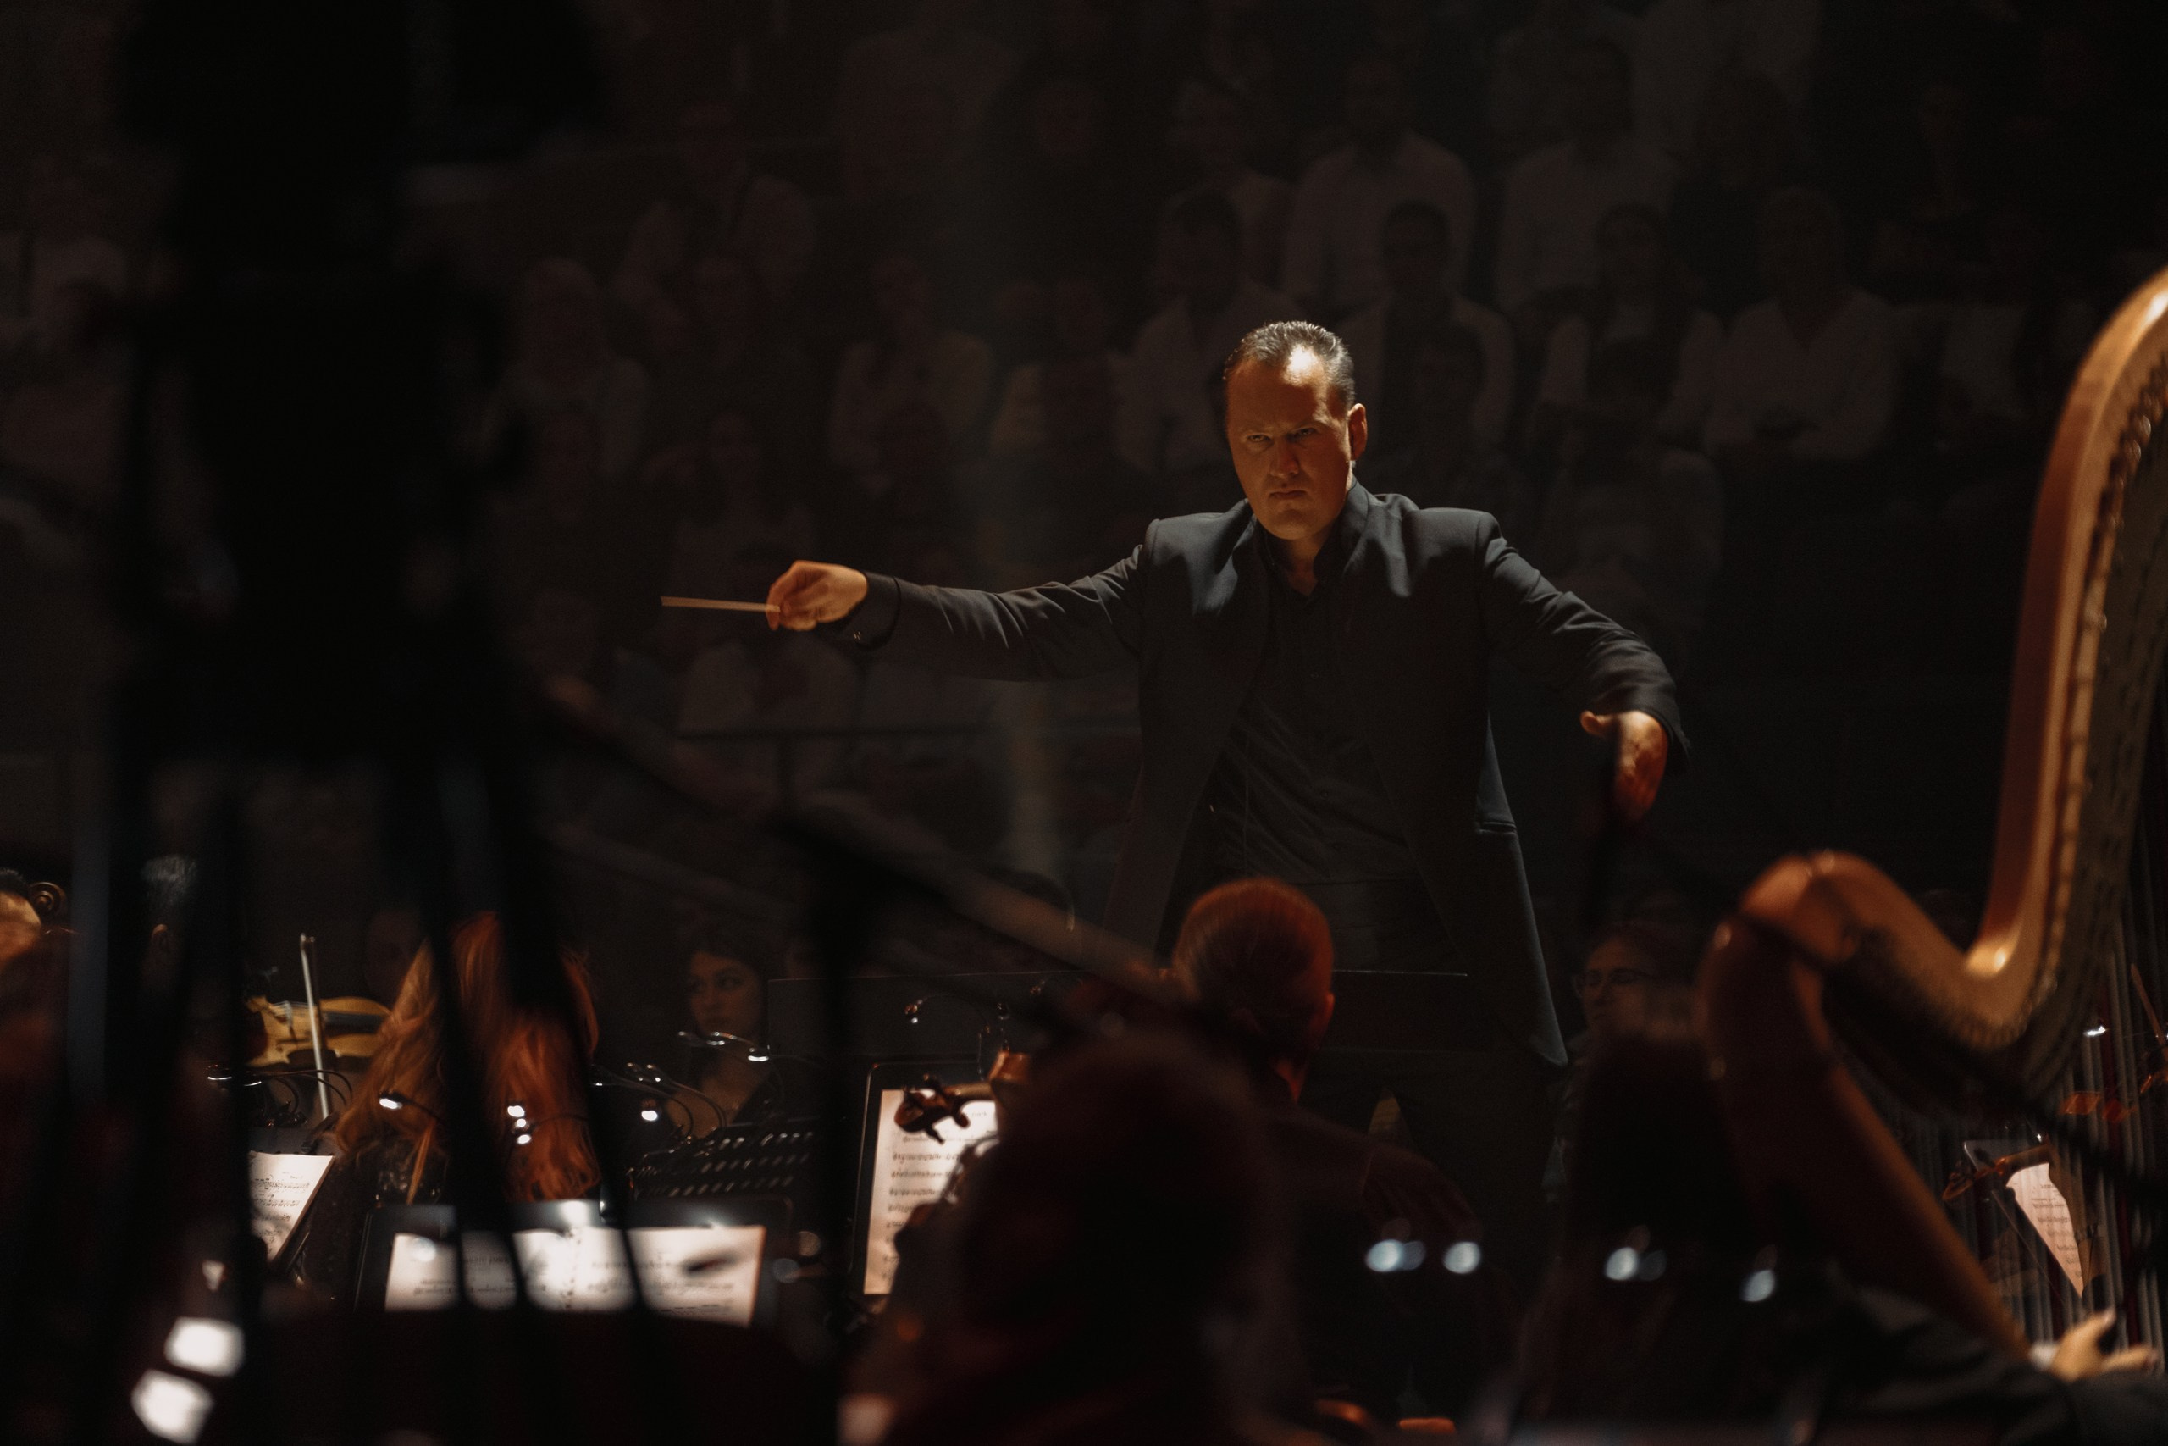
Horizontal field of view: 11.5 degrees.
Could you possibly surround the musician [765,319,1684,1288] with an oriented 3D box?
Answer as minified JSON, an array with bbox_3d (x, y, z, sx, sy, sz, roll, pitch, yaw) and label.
[{"bbox_3d":[0.177,0.394,12.900,1.040,1.750,0.620,0,0,16],"label":"musician"}]

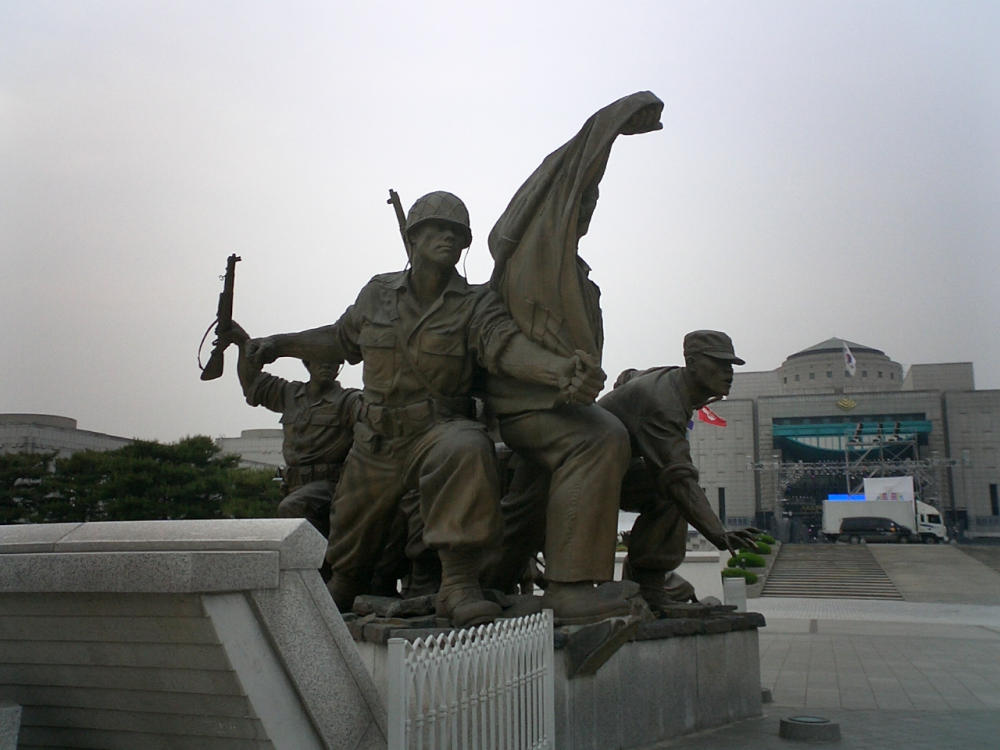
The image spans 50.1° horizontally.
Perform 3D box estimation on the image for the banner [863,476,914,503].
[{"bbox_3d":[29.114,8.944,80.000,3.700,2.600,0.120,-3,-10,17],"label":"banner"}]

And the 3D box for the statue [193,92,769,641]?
[{"bbox_3d":[-0.500,0.032,10.752,5.600,4.700,3.400,-5,-11,28],"label":"statue"}]

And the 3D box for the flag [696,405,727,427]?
[{"bbox_3d":[9.940,1.824,50.000,1.500,1.150,0.350,-2,-10,14],"label":"flag"}]

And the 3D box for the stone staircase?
[{"bbox_3d":[17.901,10.375,58.631,5.530,2.670,32.400,-3,-10,16],"label":"stone staircase"}]

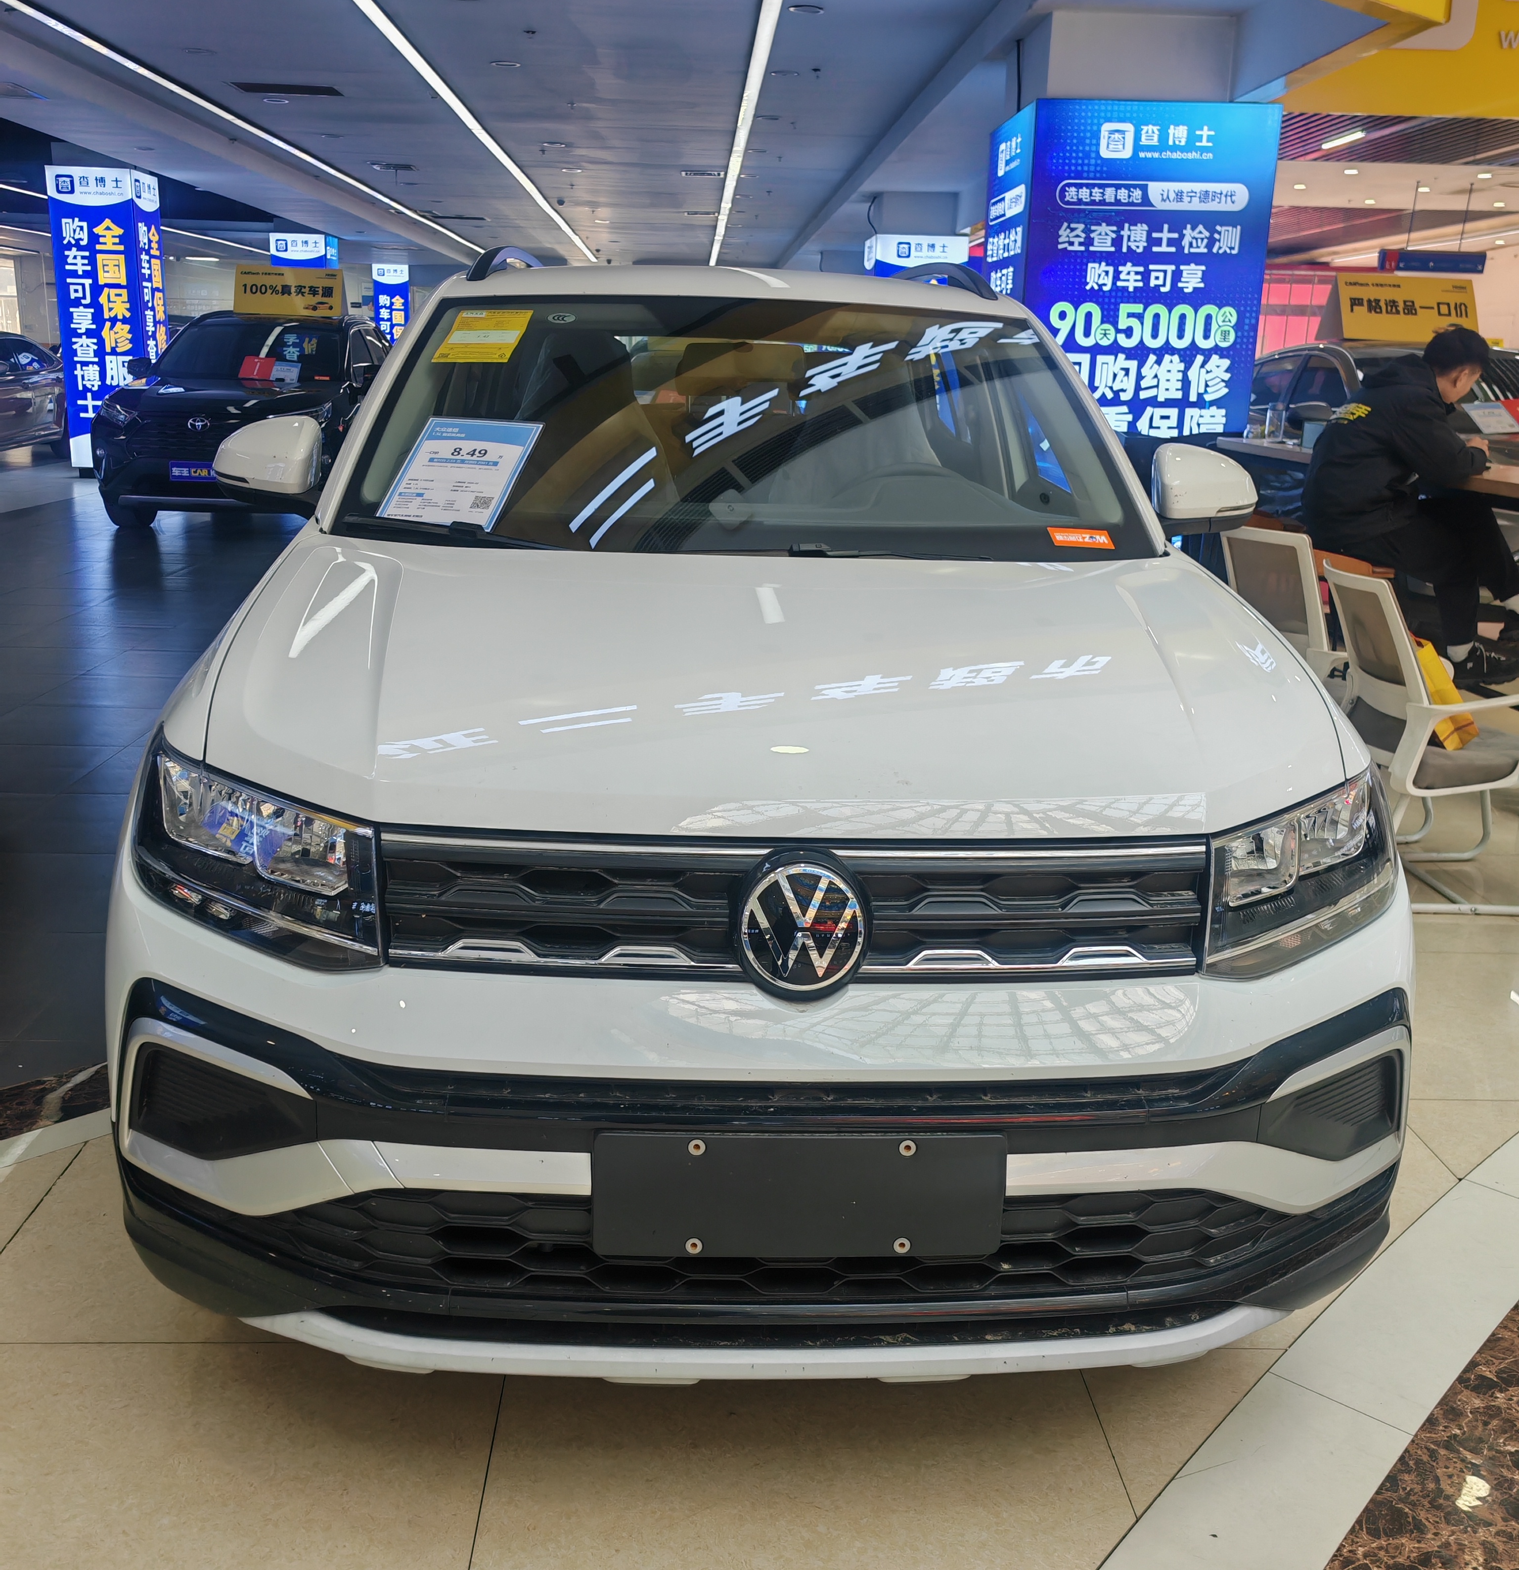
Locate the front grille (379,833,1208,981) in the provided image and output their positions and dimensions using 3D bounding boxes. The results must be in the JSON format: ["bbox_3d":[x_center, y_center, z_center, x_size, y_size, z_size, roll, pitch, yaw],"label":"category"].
[{"bbox_3d":[0.044,0.128,1.629,0.890,0.170,0.120,1,15,-4],"label":"front grille"}]

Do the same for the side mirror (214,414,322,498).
[{"bbox_3d":[-0.889,-0.590,2.776,0.215,0.172,0.155,0,15,-3],"label":"side mirror"}]

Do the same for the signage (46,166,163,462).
[{"bbox_3d":[-7.013,-5.009,16.507,0.890,3.050,0.840,1,15,-3],"label":"signage"}]

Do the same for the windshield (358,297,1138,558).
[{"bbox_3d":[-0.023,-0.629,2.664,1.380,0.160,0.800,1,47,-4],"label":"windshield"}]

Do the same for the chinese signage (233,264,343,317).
[{"bbox_3d":[-4.077,-4.301,13.265,0.900,0.395,0.375,0,15,-5],"label":"chinese signage"}]

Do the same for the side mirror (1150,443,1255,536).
[{"bbox_3d":[0.840,-0.558,2.866,0.215,0.172,0.155,0,15,-3],"label":"side mirror"}]

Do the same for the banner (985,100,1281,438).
[{"bbox_3d":[2.048,-2.483,8.947,1.320,2.620,1.300,1,15,-3],"label":"banner"}]

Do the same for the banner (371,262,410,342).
[{"bbox_3d":[-8.243,-10.030,34.335,0.860,3.230,0.200,0,15,-3],"label":"banner"}]

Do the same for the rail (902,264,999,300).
[{"bbox_3d":[0.461,-1.361,4.194,0.080,0.110,1.850,0,15,-3],"label":"rail"}]

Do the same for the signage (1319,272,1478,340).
[{"bbox_3d":[4.077,-3.023,9.677,0.900,0.395,0.375,0,15,-6],"label":"signage"}]

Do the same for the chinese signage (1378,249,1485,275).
[{"bbox_3d":[8.583,-6.620,19.342,1.280,0.280,0.140,1,15,-3],"label":"chinese signage"}]

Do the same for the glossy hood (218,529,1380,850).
[{"bbox_3d":[0.023,-0.165,2.031,1.460,0.210,1.030,1,22,-4],"label":"glossy hood"}]

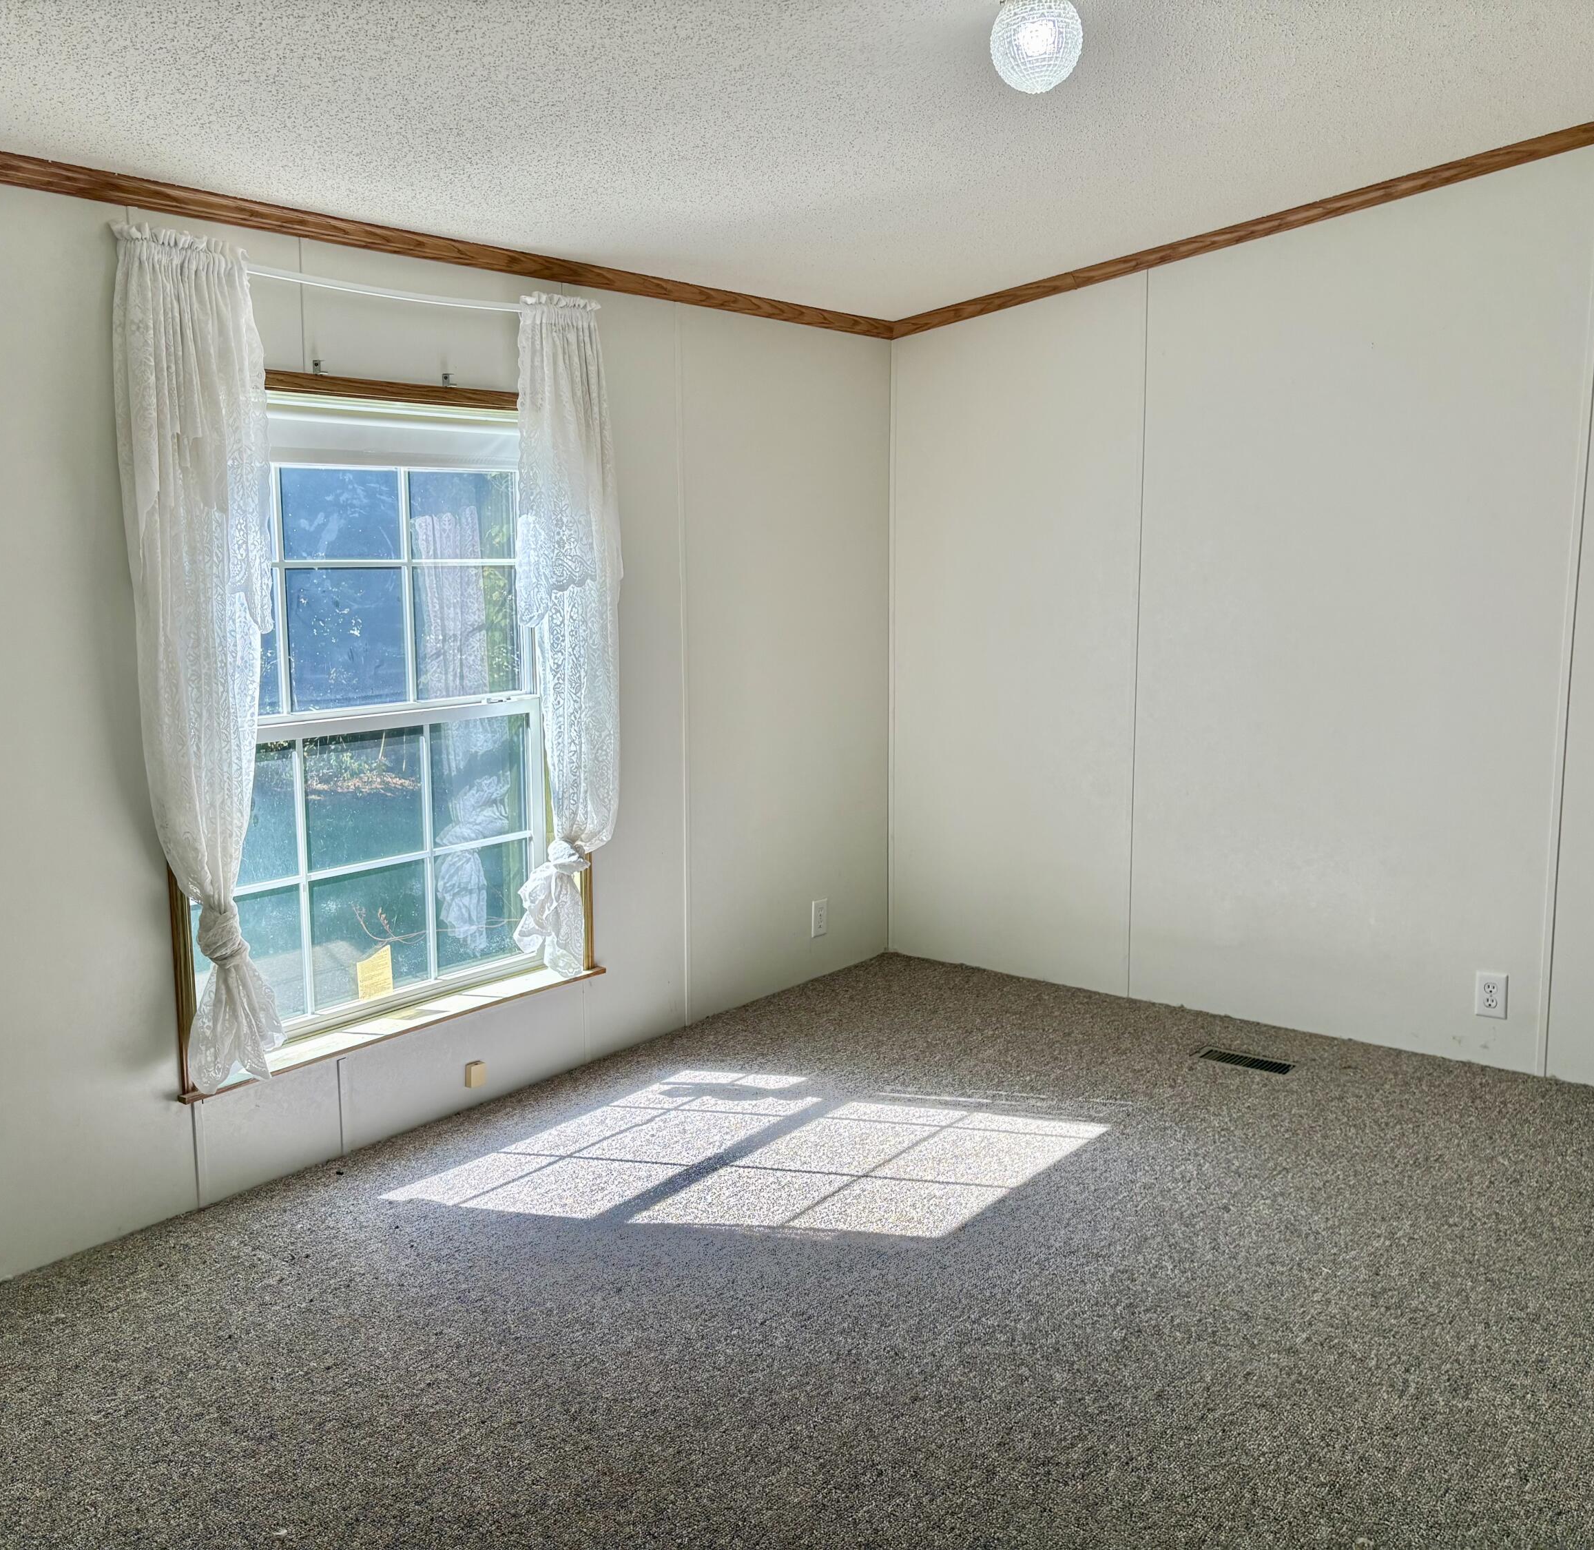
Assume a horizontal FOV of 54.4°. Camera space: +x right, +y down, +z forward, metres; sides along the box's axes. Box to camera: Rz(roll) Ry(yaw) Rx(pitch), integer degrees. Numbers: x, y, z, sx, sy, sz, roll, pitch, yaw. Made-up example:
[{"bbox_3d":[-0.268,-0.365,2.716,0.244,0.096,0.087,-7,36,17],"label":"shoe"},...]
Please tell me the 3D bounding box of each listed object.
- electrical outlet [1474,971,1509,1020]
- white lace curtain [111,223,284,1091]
[{"bbox_3d":[1.899,0.604,4.243,0.081,0.122,0.009,6,11,37],"label":"electrical outlet"},{"bbox_3d":[-1.234,-0.206,3.244,0.110,1.794,0.305,6,11,37],"label":"white lace curtain"}]

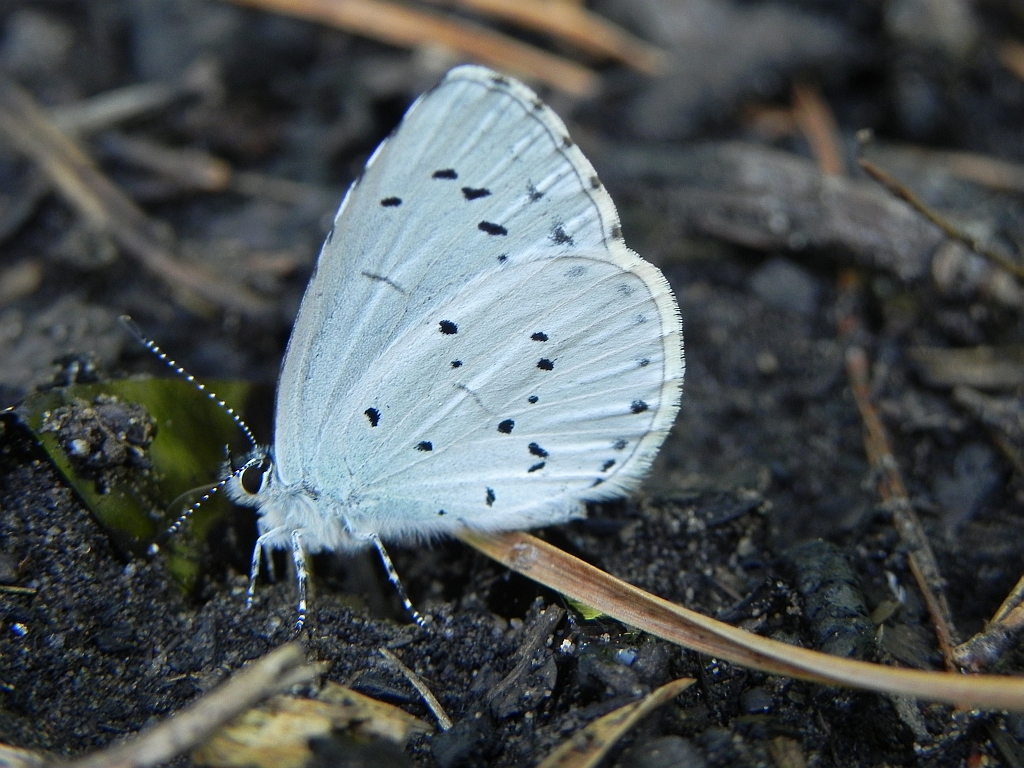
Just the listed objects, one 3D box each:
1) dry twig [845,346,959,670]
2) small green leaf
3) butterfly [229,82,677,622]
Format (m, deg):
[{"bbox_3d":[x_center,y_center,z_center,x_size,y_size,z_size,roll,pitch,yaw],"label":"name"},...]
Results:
[{"bbox_3d":[0.014,0.004,0.103,0.002,0.001,0.025,0,25,-1],"label":"dry twig"},{"bbox_3d":[-0.013,0.003,0.099,0.008,0.003,0.011,0,33,0],"label":"small green leaf"},{"bbox_3d":[-0.002,-0.001,0.092,0.015,0.019,0.005,-1,23,-3],"label":"butterfly"}]

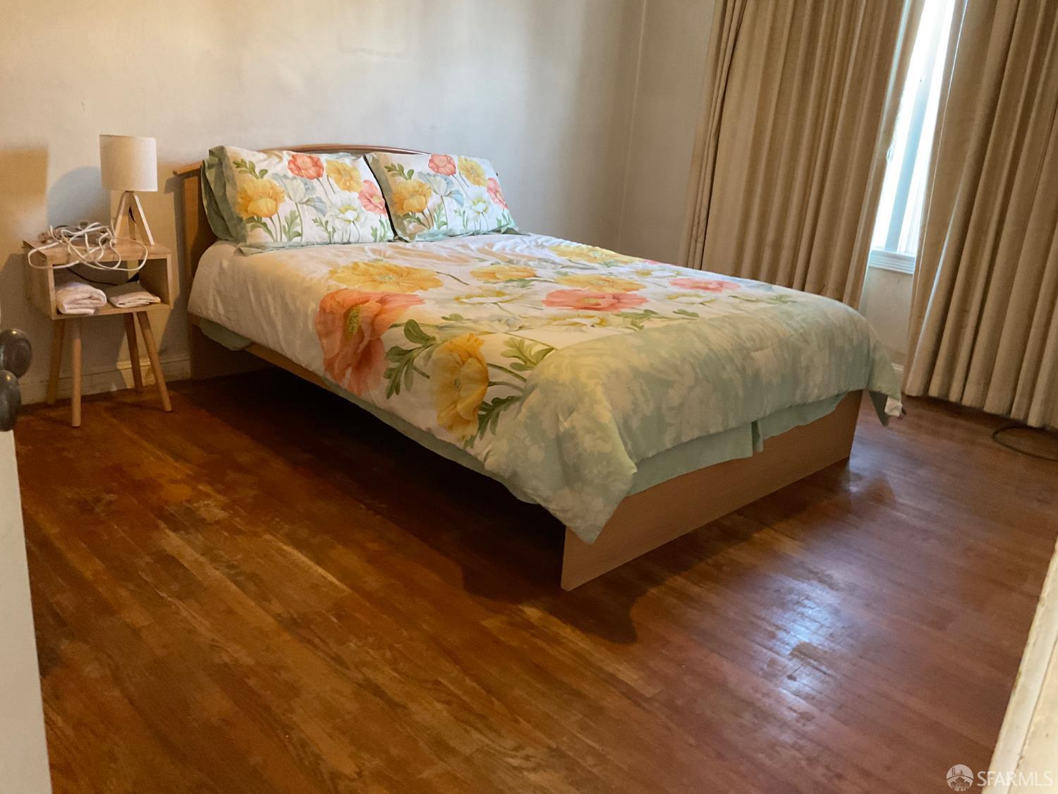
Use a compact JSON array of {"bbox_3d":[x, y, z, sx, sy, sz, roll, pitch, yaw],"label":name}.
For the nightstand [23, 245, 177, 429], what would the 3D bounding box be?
[{"bbox_3d":[-1.488,-0.242,3.106,0.288,0.584,0.398,21,24,41],"label":"nightstand"}]

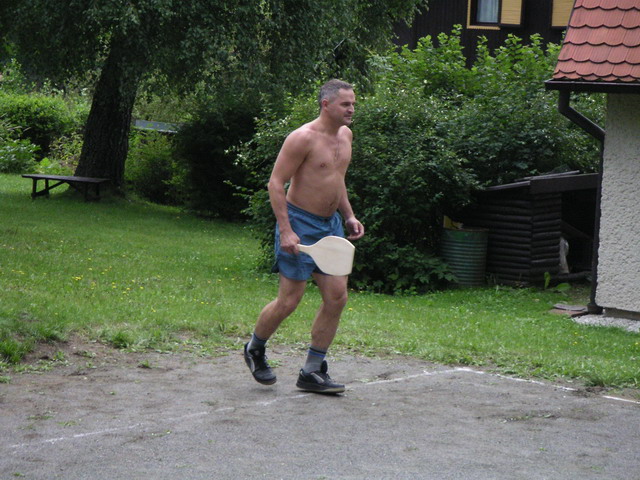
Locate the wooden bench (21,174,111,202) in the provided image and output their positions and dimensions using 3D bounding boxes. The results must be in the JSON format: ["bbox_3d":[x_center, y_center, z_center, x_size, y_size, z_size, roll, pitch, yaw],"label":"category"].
[{"bbox_3d":[-4.076,-0.844,33.000,1.450,0.400,0.370,6,5,32],"label":"wooden bench"}]

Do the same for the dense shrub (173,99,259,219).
[{"bbox_3d":[-1.493,-1.175,29.600,1.400,1.750,1.350,3,4,0],"label":"dense shrub"}]

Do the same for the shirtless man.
[{"bbox_3d":[-0.072,-0.019,10.900,0.620,1.670,0.580,6,5,38],"label":"shirtless man"}]

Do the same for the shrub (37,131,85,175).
[{"bbox_3d":[-4.912,-1.644,39.000,1.050,0.850,0.950,3,4,0],"label":"shrub"}]

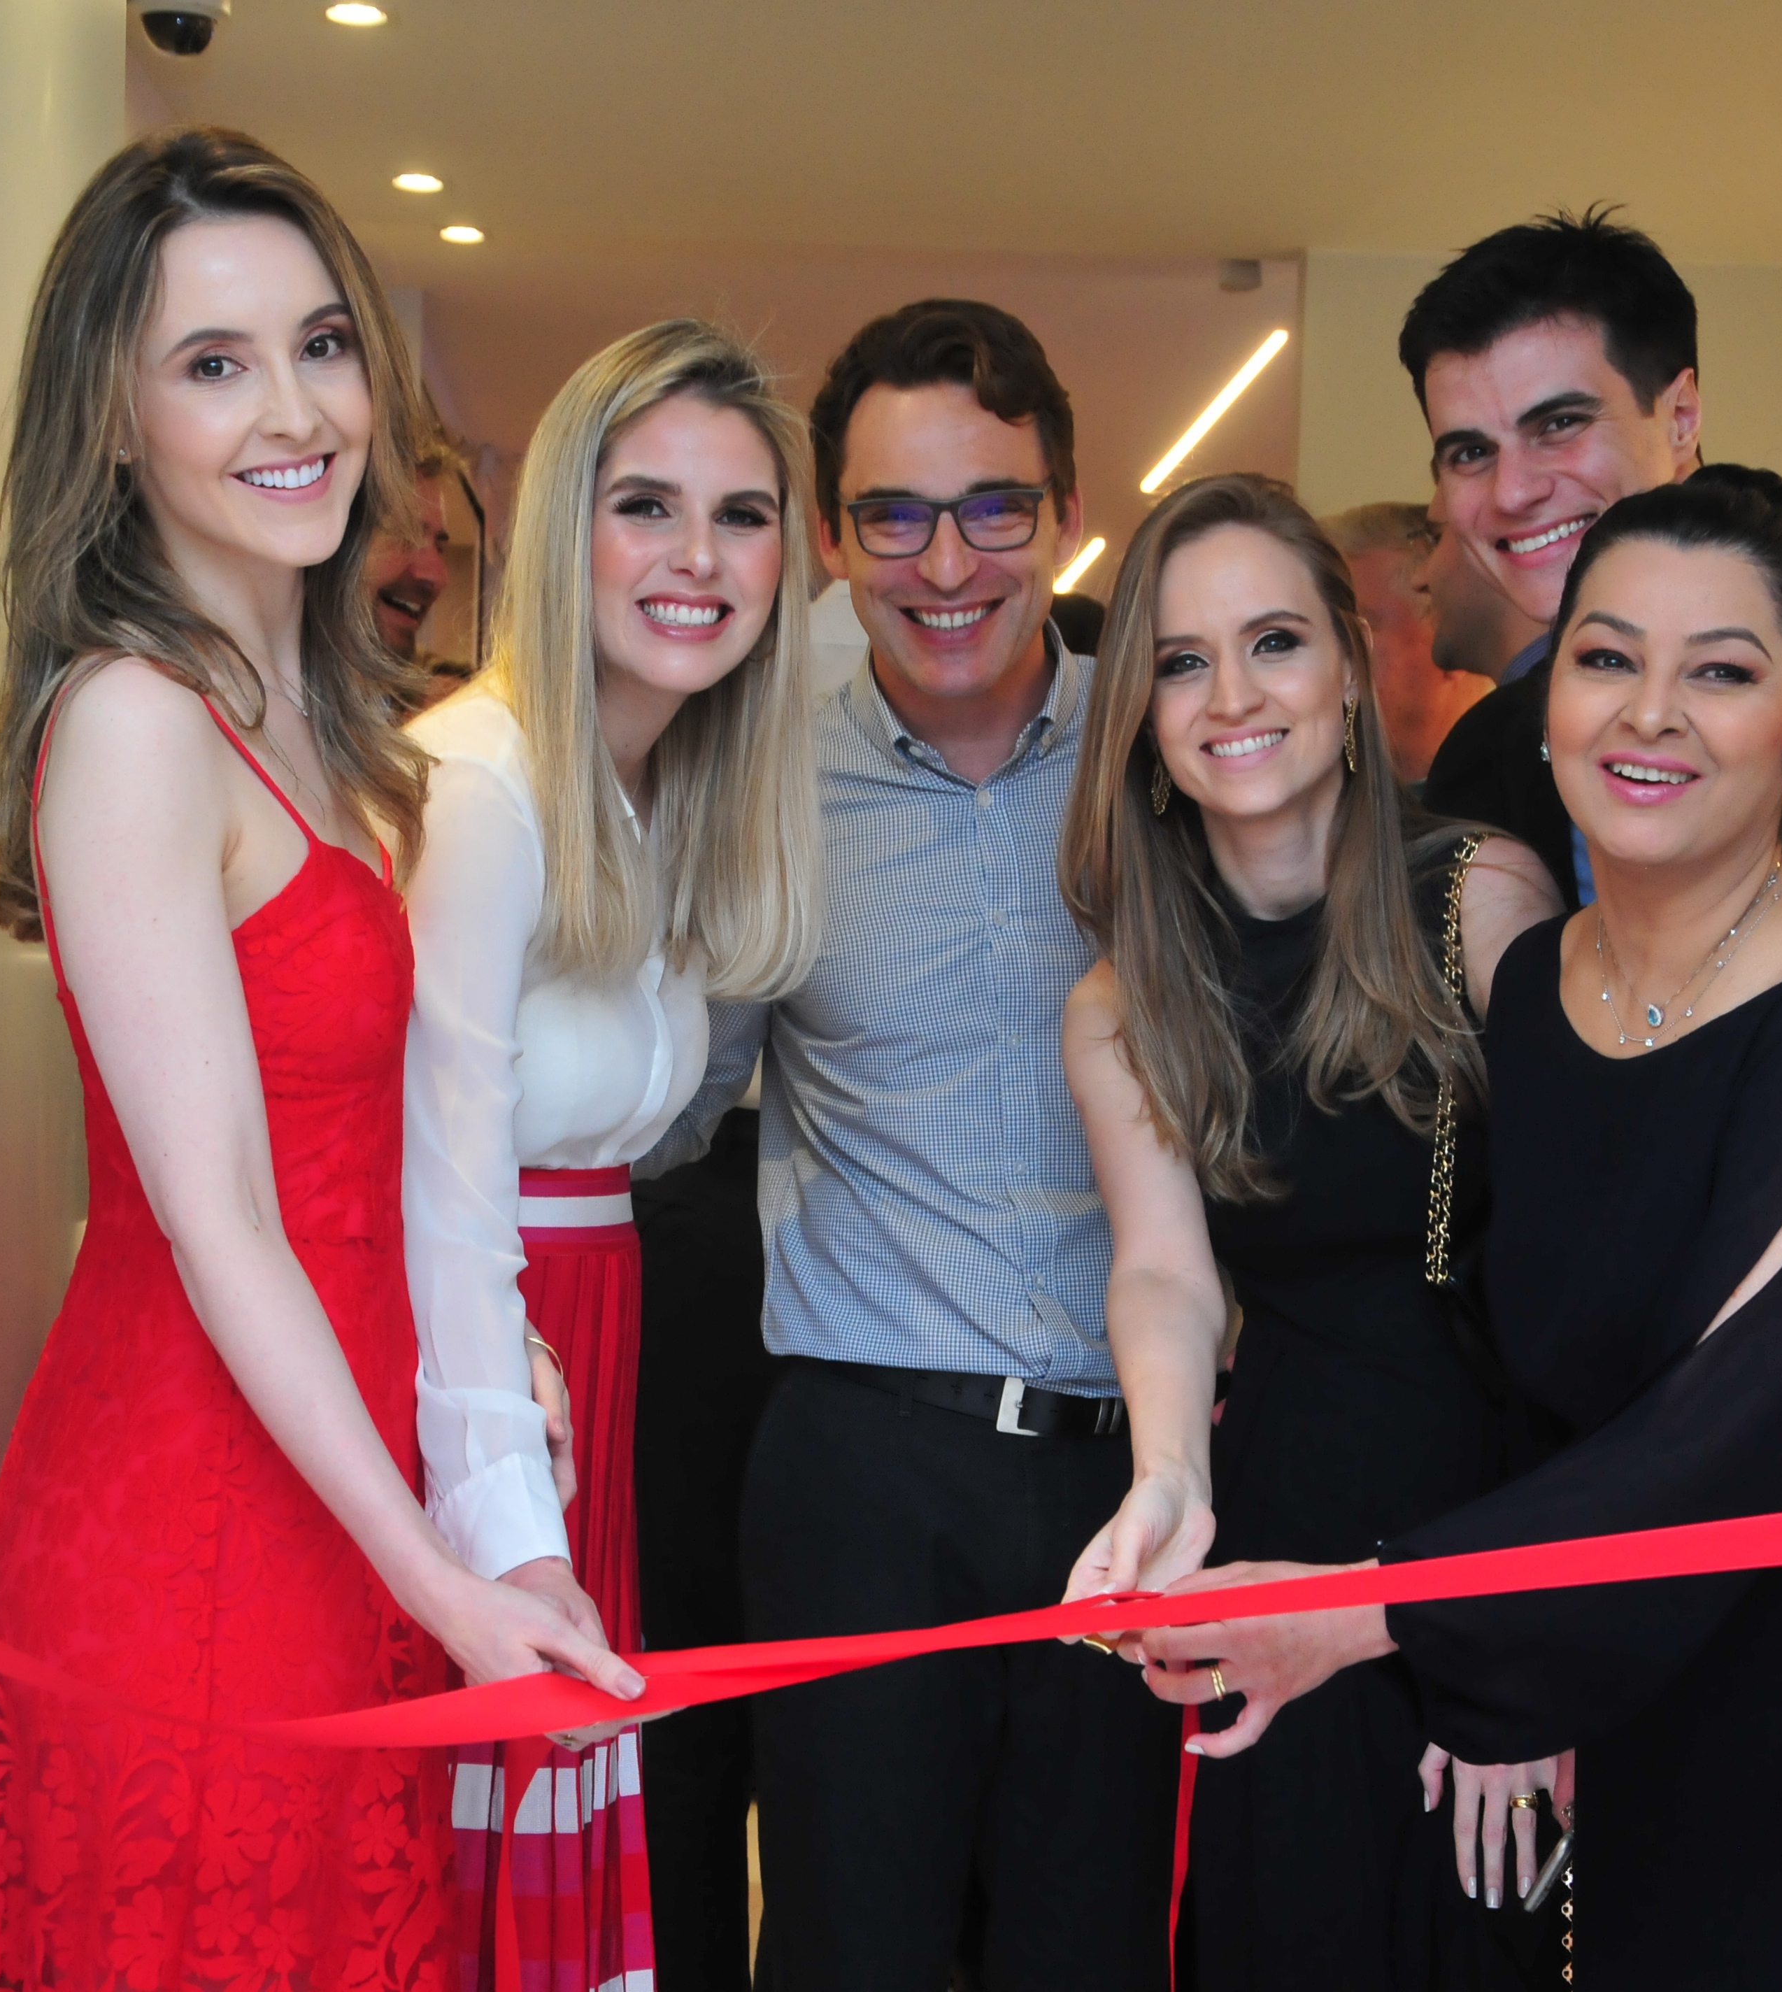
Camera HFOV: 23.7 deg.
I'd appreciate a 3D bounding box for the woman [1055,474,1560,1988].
[{"bbox_3d":[0.275,0.460,2.870,0.430,1.610,0.430,2,2,18],"label":"woman"}]

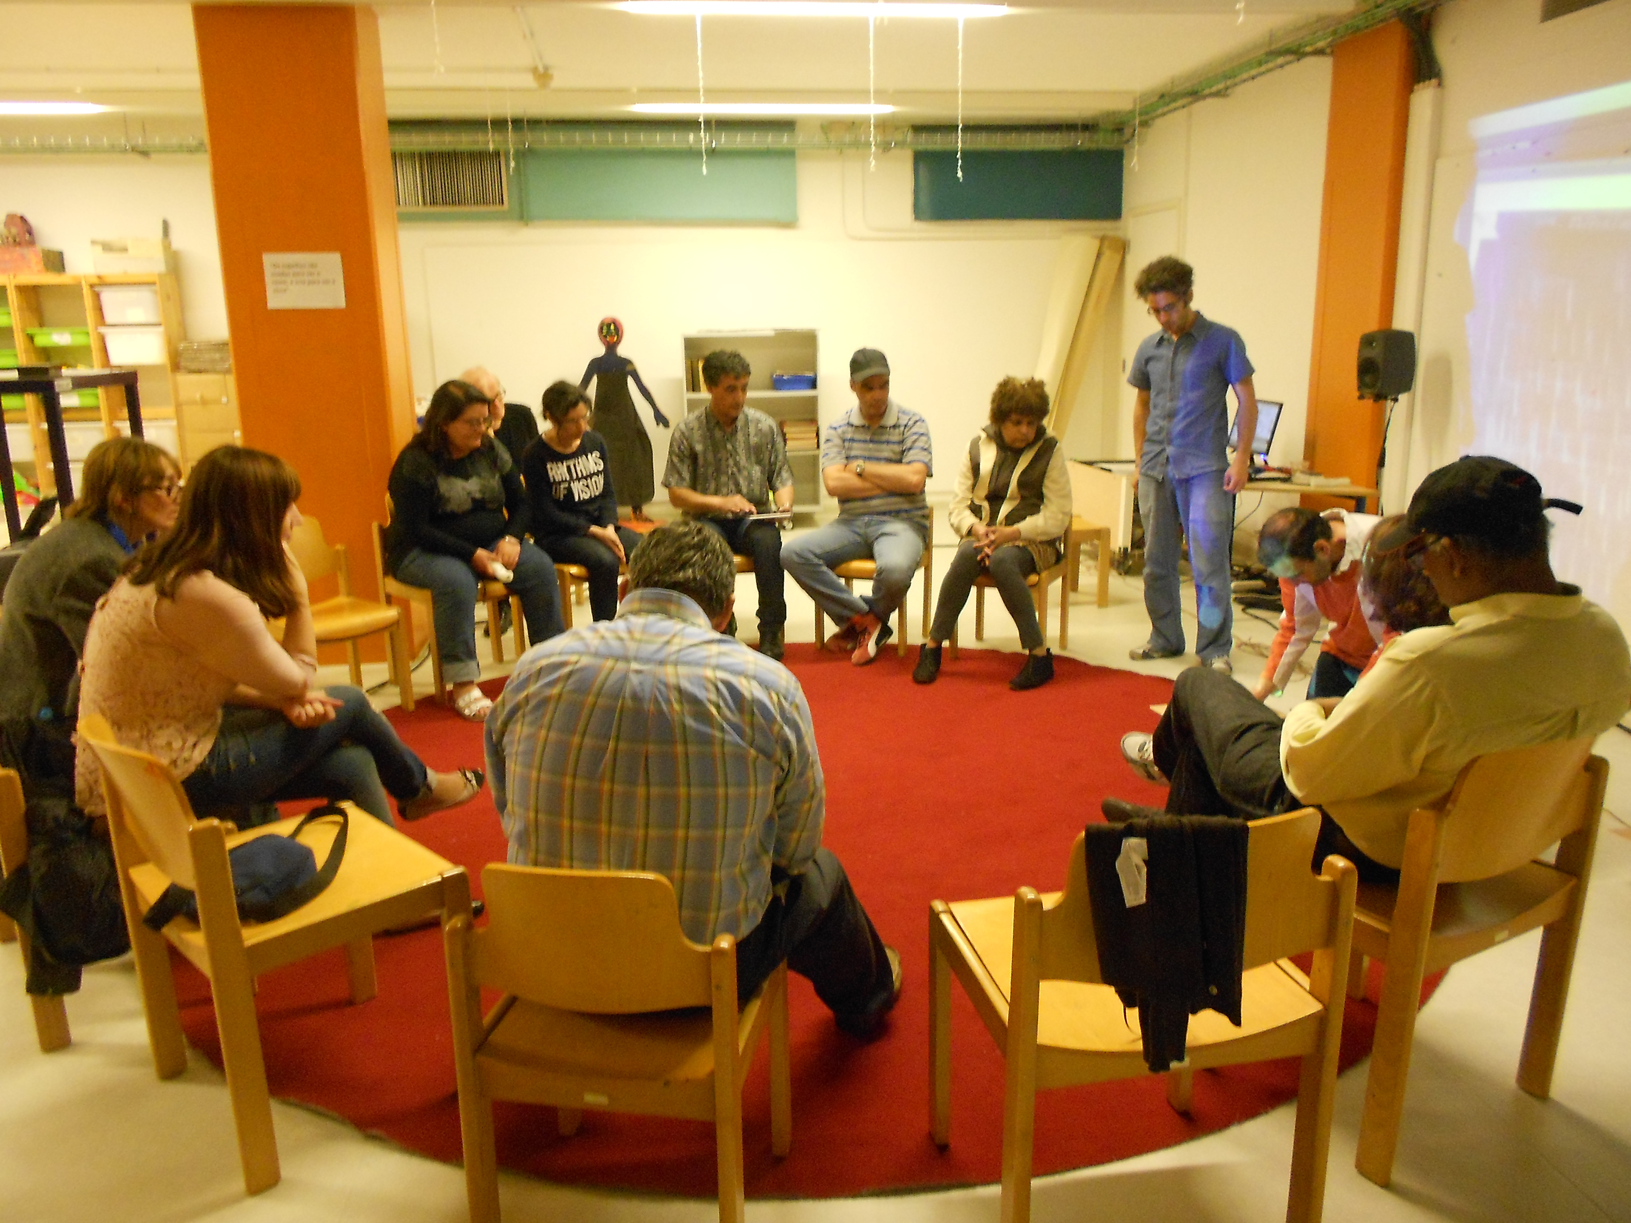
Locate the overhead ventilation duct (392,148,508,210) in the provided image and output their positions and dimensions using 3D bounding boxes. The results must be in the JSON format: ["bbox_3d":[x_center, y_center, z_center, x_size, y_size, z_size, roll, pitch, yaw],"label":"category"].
[{"bbox_3d":[-2.966,-3.412,9.693,1.080,0.490,0.130,-1,13,0],"label":"overhead ventilation duct"}]

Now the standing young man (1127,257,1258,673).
[{"bbox_3d":[1.619,-0.618,5.299,0.540,1.740,0.340,7,14,36],"label":"standing young man"}]

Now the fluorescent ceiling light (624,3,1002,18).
[{"bbox_3d":[0.015,-2.423,4.910,1.530,0.070,0.110,-1,13,-2],"label":"fluorescent ceiling light"}]

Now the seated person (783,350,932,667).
[{"bbox_3d":[0.208,-0.476,5.423,0.580,1.340,0.700,3,14,16],"label":"seated person"}]

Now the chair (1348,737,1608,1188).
[{"bbox_3d":[1.073,0.537,2.286,0.489,0.763,0.466,-7,15,-27],"label":"chair"}]

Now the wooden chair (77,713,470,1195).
[{"bbox_3d":[-0.976,0.554,2.305,0.466,0.763,0.489,-13,18,-43],"label":"wooden chair"}]

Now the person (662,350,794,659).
[{"bbox_3d":[-0.430,-0.521,5.934,0.600,1.370,0.740,-2,12,-7],"label":"person"}]

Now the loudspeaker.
[{"bbox_3d":[2.320,-1.008,4.987,0.180,0.285,0.185,-4,13,-14],"label":"loudspeaker"}]

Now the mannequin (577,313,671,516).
[{"bbox_3d":[-1.609,-1.558,9.882,0.800,1.630,0.250,-2,12,-6],"label":"mannequin"}]

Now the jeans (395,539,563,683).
[{"bbox_3d":[-1.441,-0.028,5.234,0.670,0.560,0.600,10,16,44],"label":"jeans"}]

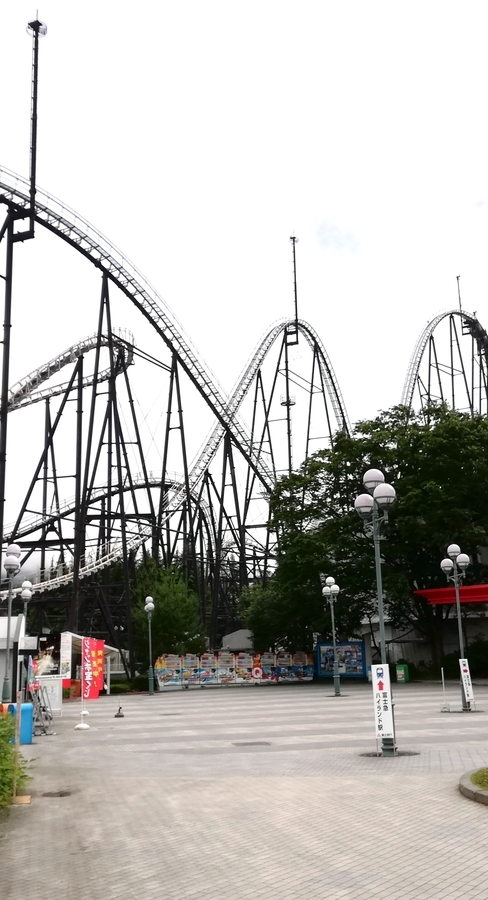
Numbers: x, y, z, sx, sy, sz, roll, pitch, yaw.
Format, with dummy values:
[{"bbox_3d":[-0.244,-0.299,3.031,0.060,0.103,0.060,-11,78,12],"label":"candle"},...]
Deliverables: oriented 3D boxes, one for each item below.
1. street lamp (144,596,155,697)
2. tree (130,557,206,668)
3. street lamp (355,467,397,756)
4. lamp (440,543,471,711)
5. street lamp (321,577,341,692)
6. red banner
[{"bbox_3d":[-5.641,11.873,54.972,0.450,5.780,1.600,1,-13,-11],"label":"street lamp"},{"bbox_3d":[-5.164,11.830,62.010,5.400,8.999,5.200,-2,-13,0],"label":"tree"},{"bbox_3d":[2.763,3.206,18.383,0.450,5.780,1.600,1,-13,-11],"label":"street lamp"},{"bbox_3d":[7.553,6.101,31.521,0.450,5.780,1.600,1,-13,-11],"label":"lamp"},{"bbox_3d":[4.608,9.423,45.579,0.450,5.780,1.600,1,-13,-11],"label":"street lamp"},{"bbox_3d":[-4.774,6.880,28.359,0.620,1.830,0.100,8,-16,-35],"label":"red banner"}]

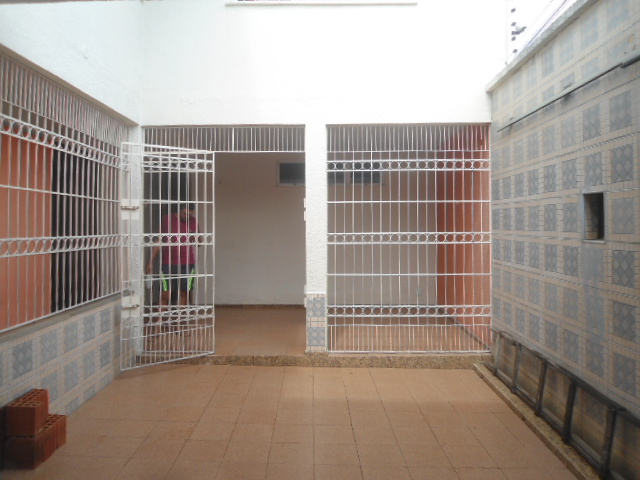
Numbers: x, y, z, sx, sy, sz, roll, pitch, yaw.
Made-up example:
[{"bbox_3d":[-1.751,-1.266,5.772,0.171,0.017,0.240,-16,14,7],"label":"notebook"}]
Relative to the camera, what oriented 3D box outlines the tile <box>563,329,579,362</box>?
[{"bbox_3d":[1.831,0.769,3.503,0.010,0.205,0.205,0,2,1],"label":"tile"}]

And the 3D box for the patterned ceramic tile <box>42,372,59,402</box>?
[{"bbox_3d":[-1.968,1.073,3.496,0.012,0.207,0.213,0,2,0],"label":"patterned ceramic tile"}]

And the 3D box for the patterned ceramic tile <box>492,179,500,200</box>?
[{"bbox_3d":[1.890,-0.541,5.146,0.010,0.213,0.213,0,2,1],"label":"patterned ceramic tile"}]

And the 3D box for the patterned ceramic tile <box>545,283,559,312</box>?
[{"bbox_3d":[1.810,0.448,3.748,0.012,0.207,0.213,0,2,1],"label":"patterned ceramic tile"}]

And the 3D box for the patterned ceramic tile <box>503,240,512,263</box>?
[{"bbox_3d":[1.850,0.113,4.719,0.010,0.207,0.207,0,1,1],"label":"patterned ceramic tile"}]

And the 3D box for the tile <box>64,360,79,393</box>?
[{"bbox_3d":[-1.984,1.084,3.832,0.012,0.207,0.210,0,2,-1],"label":"tile"}]

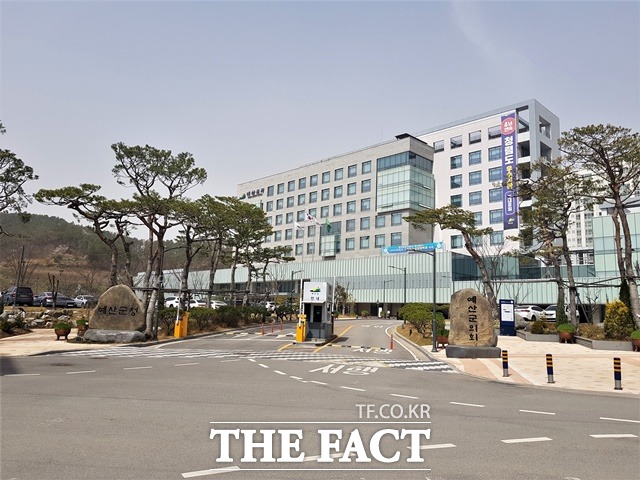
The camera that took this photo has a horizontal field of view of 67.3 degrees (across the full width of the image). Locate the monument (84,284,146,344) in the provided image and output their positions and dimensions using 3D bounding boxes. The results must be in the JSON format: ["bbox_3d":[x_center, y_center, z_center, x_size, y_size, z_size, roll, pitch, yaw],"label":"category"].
[{"bbox_3d":[-10.763,3.864,25.200,2.800,2.900,1.250,2,-8,-5],"label":"monument"}]

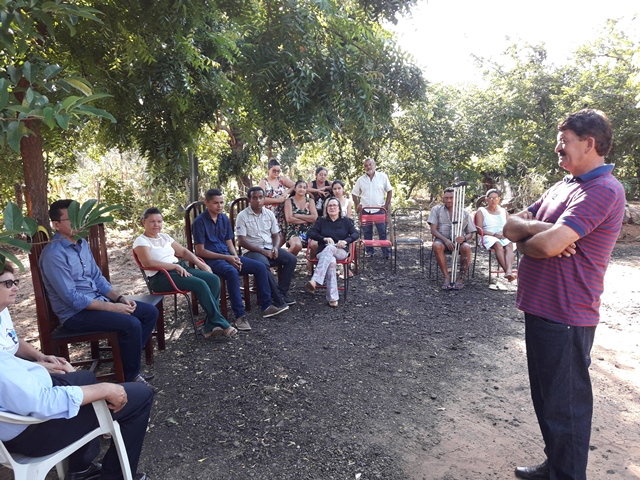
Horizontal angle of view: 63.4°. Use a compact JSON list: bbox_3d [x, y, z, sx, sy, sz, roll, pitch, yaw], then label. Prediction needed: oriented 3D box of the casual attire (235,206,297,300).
[{"bbox_3d":[-0.596,0.157,5.908,0.500,1.080,0.760,-7,10,-44],"label":"casual attire"}]

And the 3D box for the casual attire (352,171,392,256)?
[{"bbox_3d":[0.911,-0.438,9.016,0.660,1.520,0.330,1,7,7],"label":"casual attire"}]

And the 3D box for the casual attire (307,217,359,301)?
[{"bbox_3d":[0.155,0.144,5.729,0.560,1.000,0.750,1,7,6],"label":"casual attire"}]

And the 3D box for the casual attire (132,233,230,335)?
[{"bbox_3d":[-1.250,0.289,4.618,0.820,0.980,0.500,4,8,32],"label":"casual attire"}]

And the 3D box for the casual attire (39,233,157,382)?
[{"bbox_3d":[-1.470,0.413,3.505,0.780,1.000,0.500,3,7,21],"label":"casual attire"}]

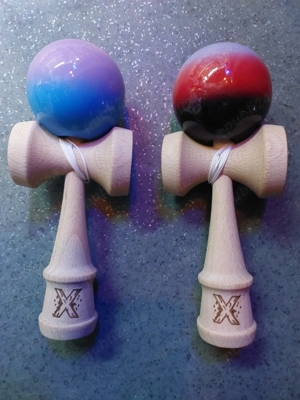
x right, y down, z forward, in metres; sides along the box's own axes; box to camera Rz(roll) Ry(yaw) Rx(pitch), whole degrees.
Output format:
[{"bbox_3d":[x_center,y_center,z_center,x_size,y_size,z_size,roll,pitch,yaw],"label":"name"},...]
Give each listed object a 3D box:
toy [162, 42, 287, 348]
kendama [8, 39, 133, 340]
[{"bbox_3d":[0.046,-0.003,0.202,0.070,0.060,0.181,-1,94,12],"label":"toy"},{"bbox_3d":[-0.048,-0.006,0.204,0.070,0.060,0.181,3,94,-8],"label":"kendama"}]

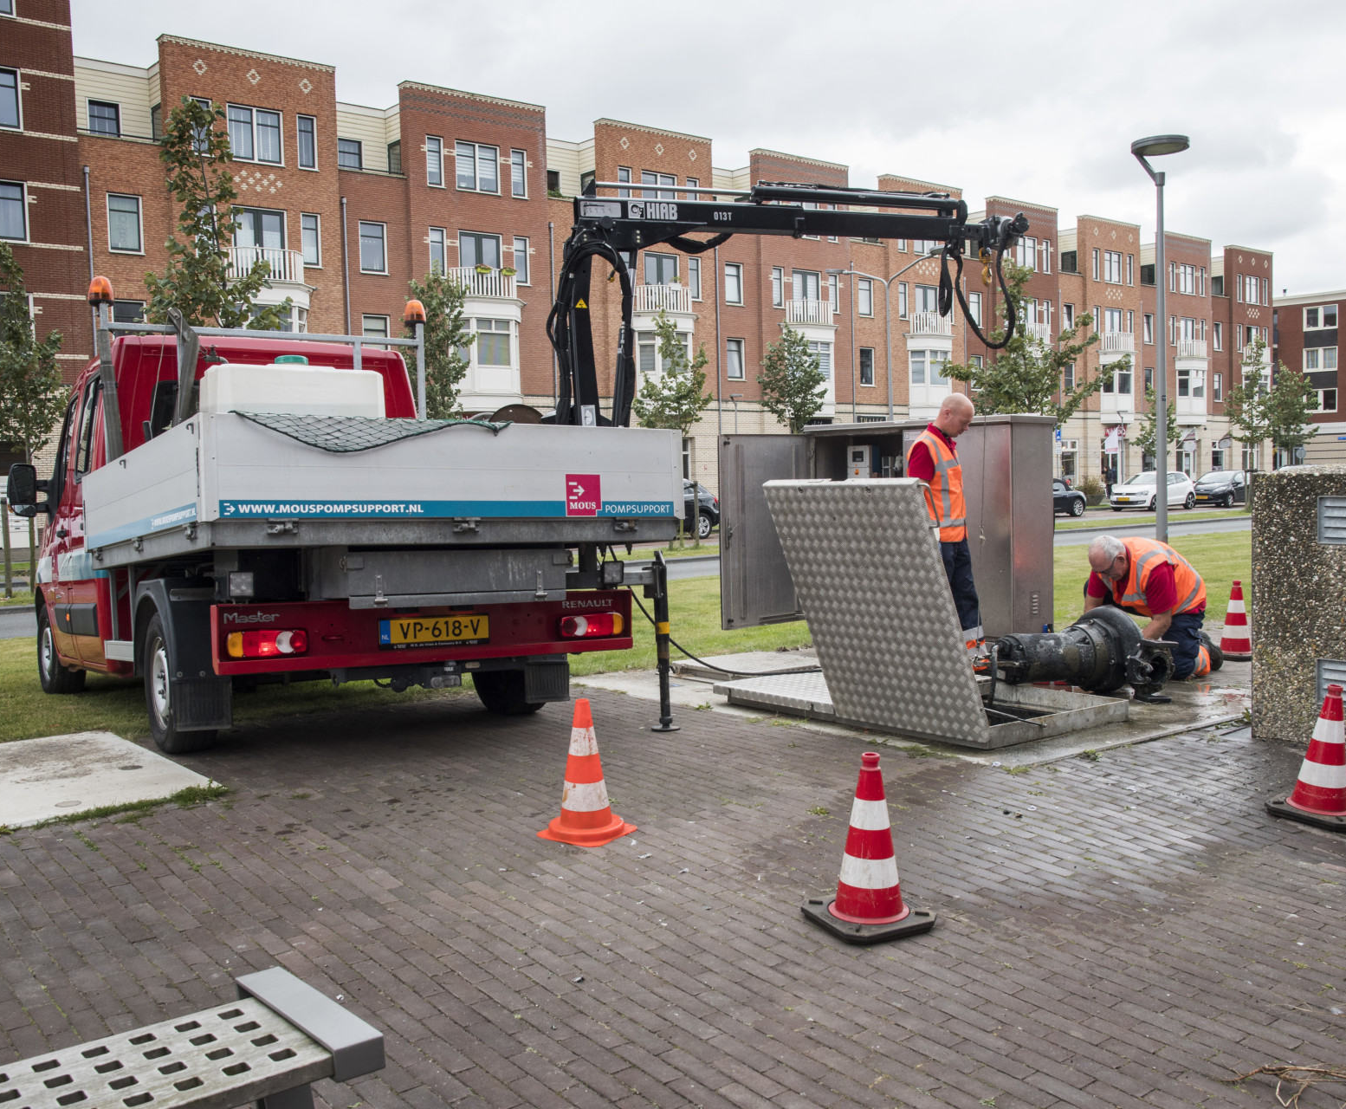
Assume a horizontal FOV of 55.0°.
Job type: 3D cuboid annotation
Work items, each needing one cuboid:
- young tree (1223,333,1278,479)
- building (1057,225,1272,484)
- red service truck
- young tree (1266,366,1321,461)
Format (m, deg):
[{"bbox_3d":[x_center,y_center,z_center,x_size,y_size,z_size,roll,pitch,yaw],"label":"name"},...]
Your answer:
[{"bbox_3d":[20.986,-4.785,47.000,1.900,6.200,1.900,-4,4,-39],"label":"young tree"},{"bbox_3d":[23.658,-10.051,73.261,21.300,13.800,11.000,-4,4,-39],"label":"building"},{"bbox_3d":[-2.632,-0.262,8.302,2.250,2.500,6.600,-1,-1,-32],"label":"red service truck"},{"bbox_3d":[33.984,-7.043,71.000,3.000,7.100,3.000,-4,4,-39],"label":"young tree"}]

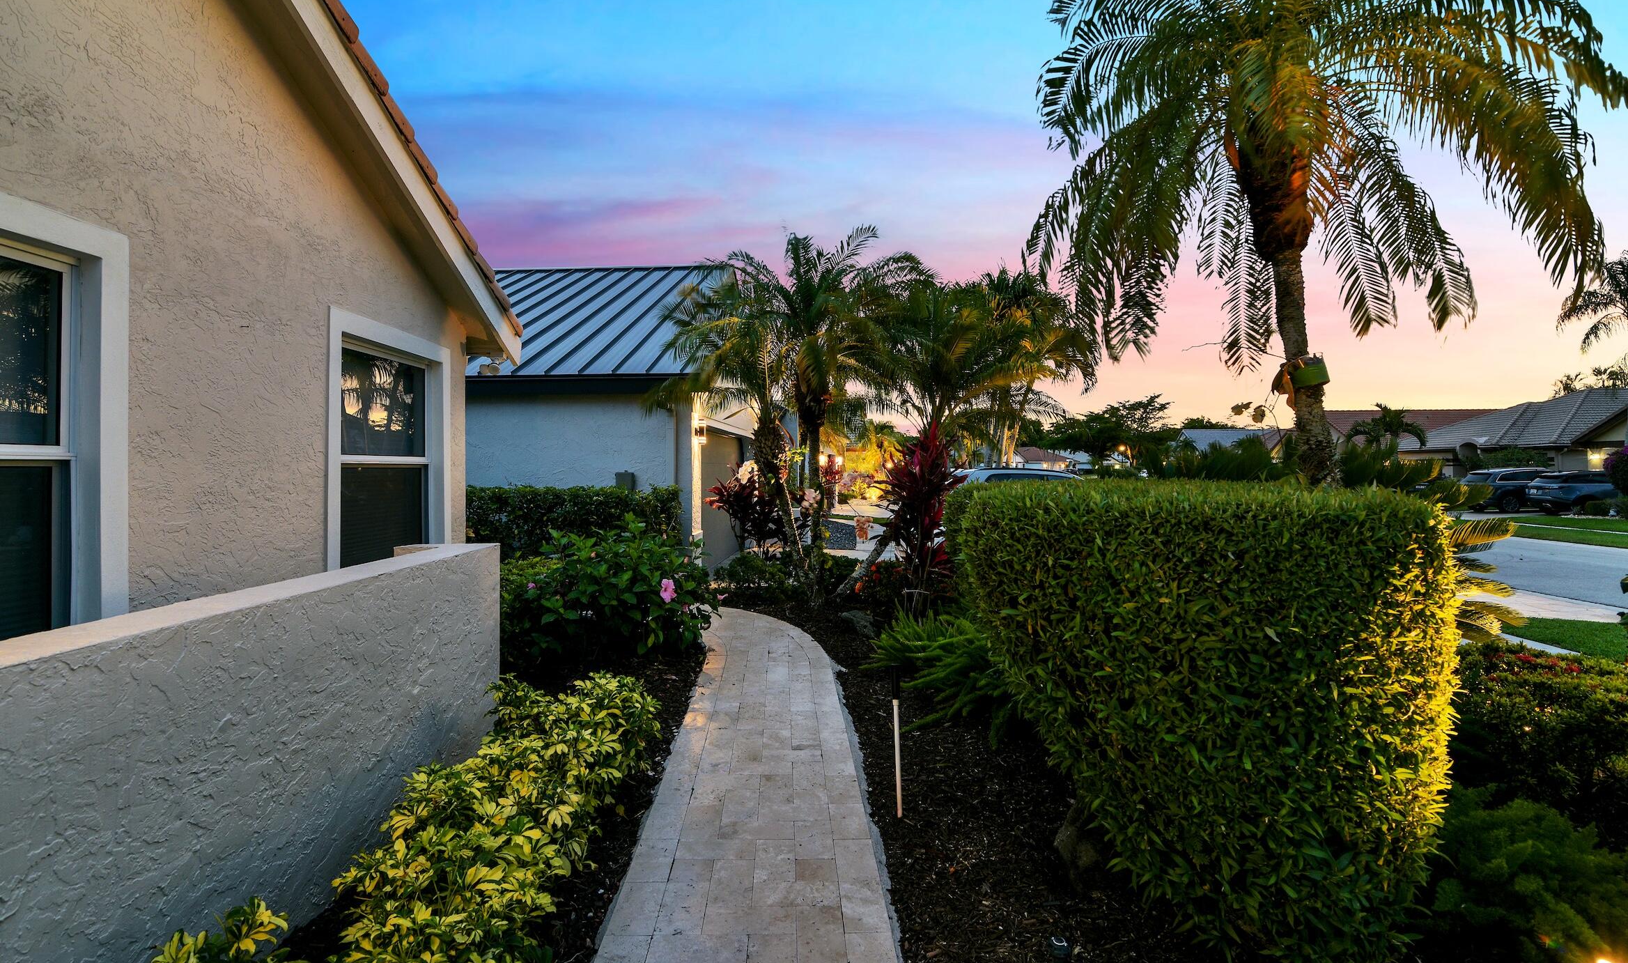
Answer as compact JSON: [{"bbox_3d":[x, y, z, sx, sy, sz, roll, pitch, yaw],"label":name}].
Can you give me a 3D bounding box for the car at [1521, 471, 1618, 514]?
[{"bbox_3d":[30.400,0.480,27.600,4.800,1.670,1.950,0,0,15],"label":"car"}]

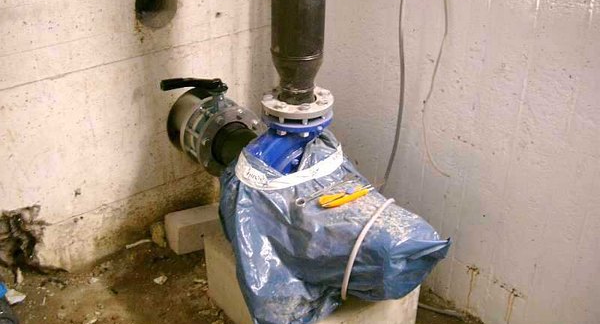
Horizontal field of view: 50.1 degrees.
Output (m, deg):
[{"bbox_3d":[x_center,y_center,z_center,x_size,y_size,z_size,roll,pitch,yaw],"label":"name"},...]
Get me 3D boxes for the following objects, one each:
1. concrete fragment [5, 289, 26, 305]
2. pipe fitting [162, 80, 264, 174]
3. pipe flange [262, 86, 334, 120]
[{"bbox_3d":[-1.051,0.501,2.370,0.082,0.038,0.053,-1,29,1],"label":"concrete fragment"},{"bbox_3d":[-0.333,-0.150,2.461,0.325,0.380,0.295,-20,34,-30],"label":"pipe fitting"},{"bbox_3d":[-0.004,-0.186,1.965,0.220,0.030,0.220,-1,29,1],"label":"pipe flange"}]

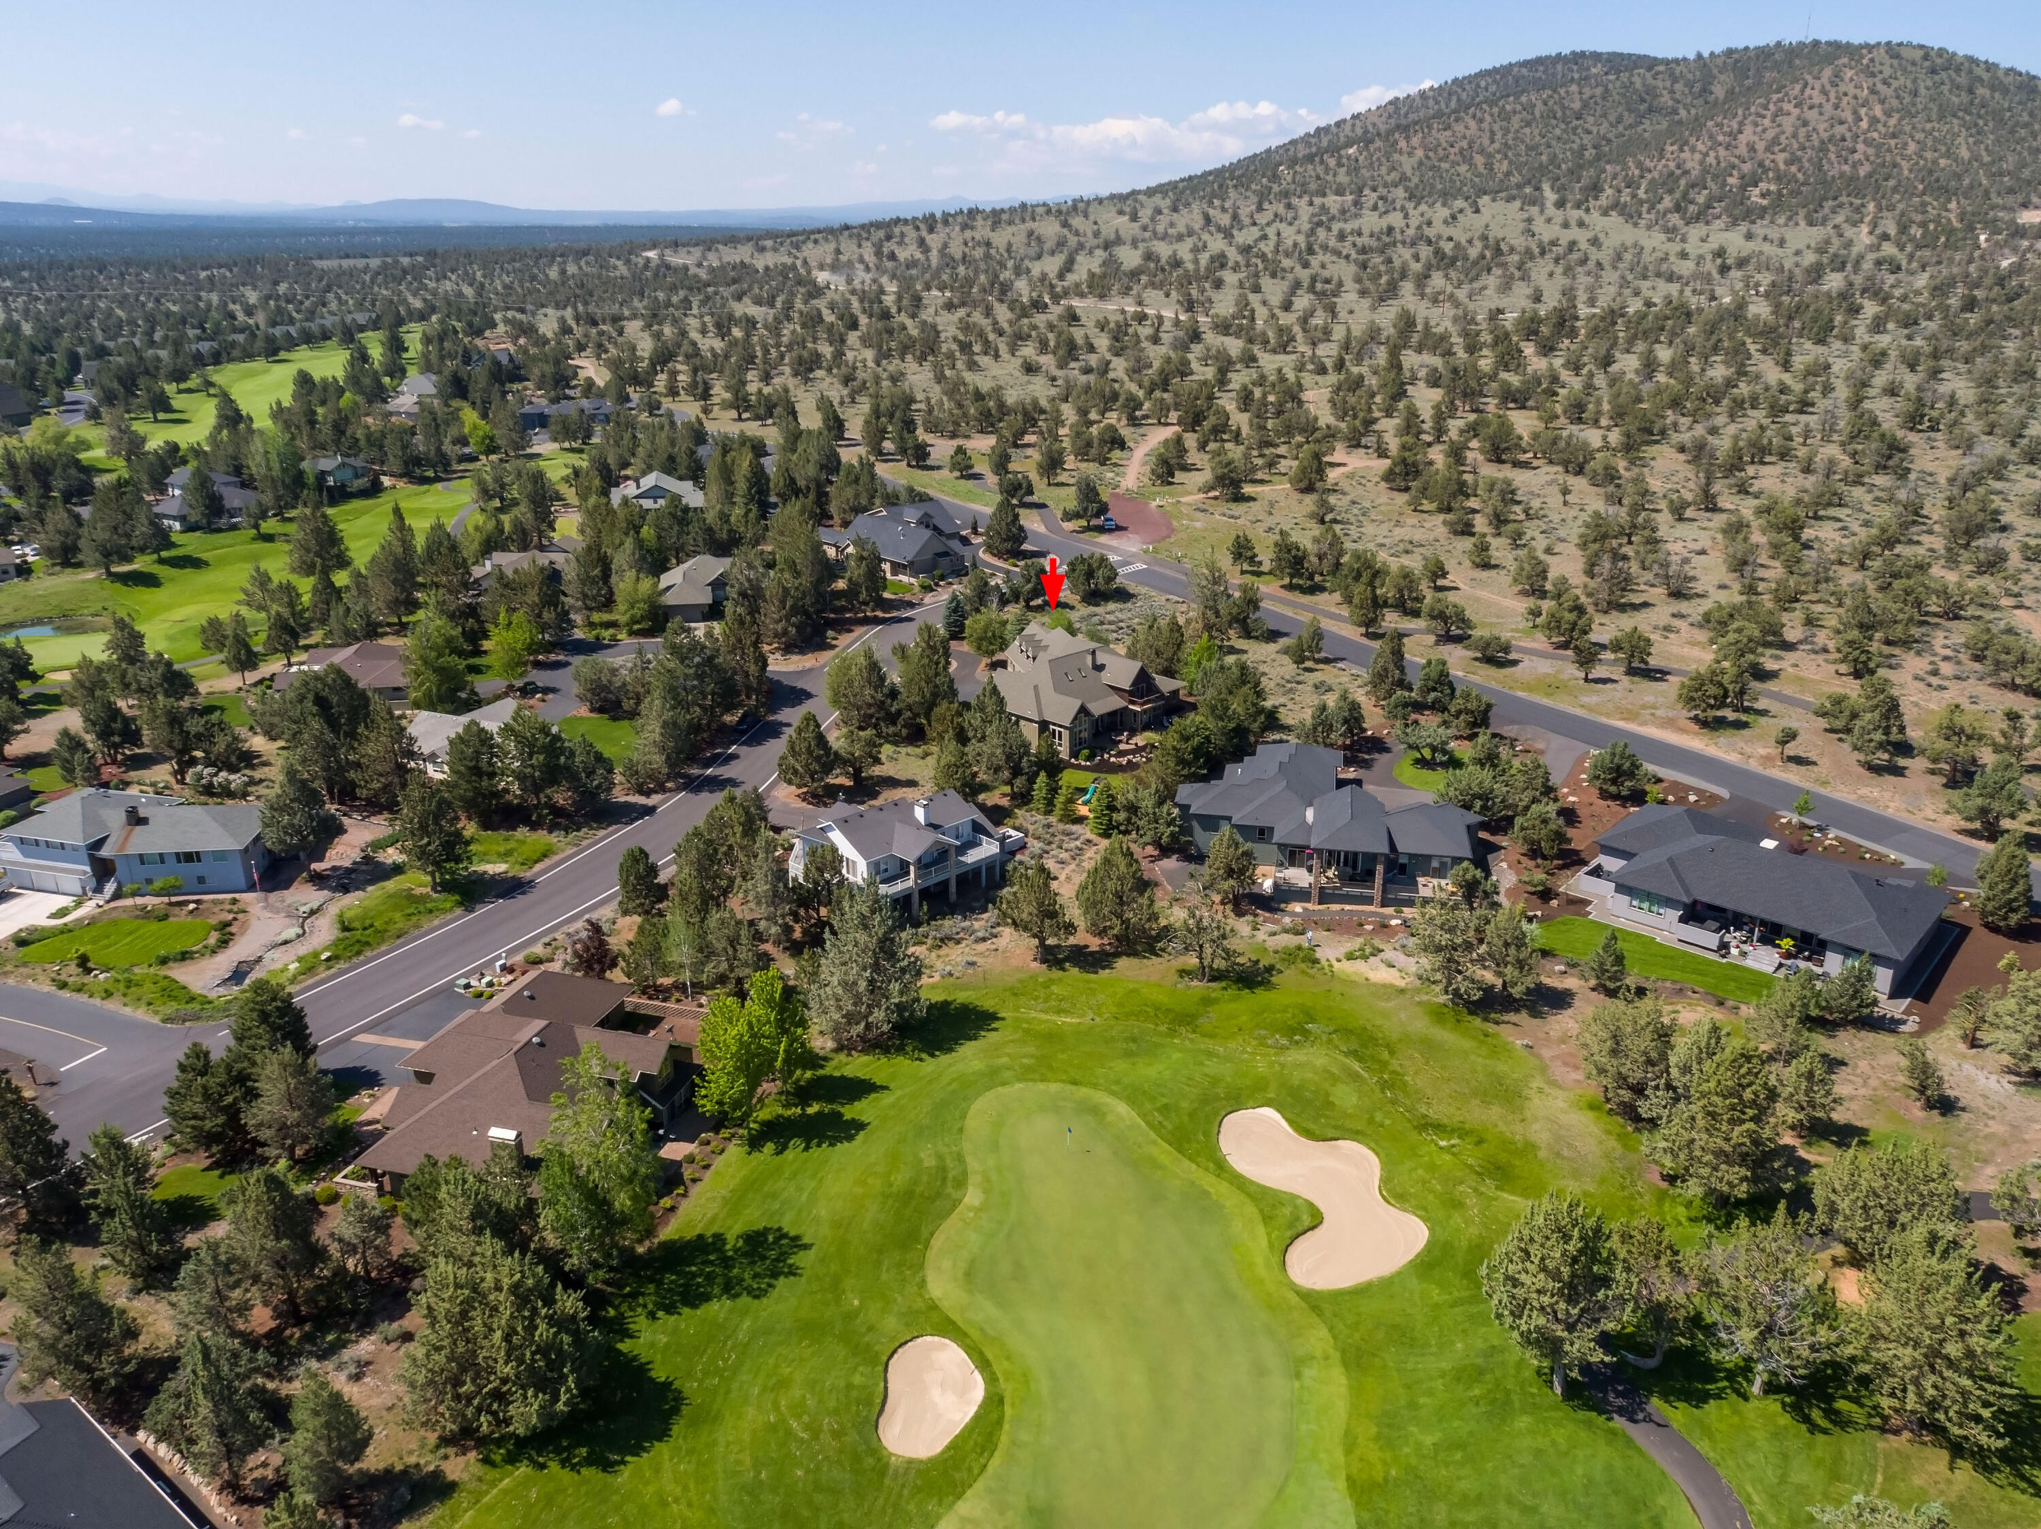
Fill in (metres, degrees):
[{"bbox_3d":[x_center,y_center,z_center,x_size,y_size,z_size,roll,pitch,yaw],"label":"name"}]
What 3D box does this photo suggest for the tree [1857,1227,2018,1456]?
[{"bbox_3d":[47.430,29.300,72.510,7.850,12.600,7.850,0,21,0],"label":"tree"}]

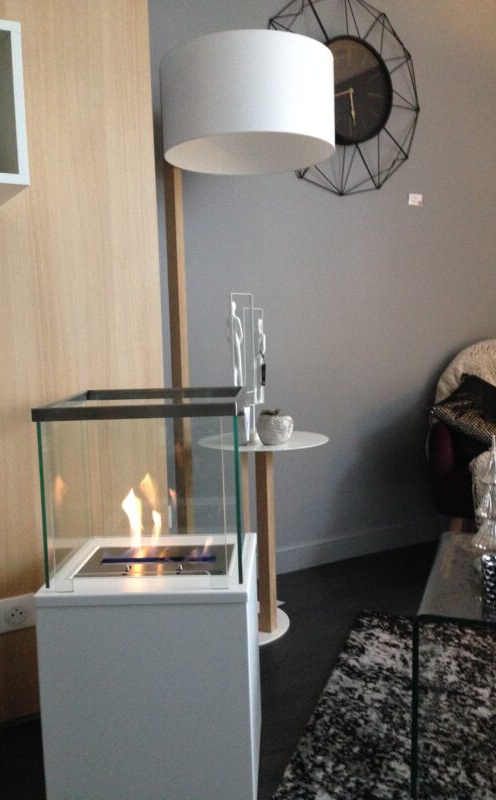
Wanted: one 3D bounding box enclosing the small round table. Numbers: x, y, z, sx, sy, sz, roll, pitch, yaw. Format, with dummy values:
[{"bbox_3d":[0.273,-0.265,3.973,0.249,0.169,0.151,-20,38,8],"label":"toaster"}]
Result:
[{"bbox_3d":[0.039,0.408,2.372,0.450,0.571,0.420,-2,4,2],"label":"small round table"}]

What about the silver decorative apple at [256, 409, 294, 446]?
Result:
[{"bbox_3d":[0.086,0.079,2.397,0.116,0.113,0.116,-1,6,0],"label":"silver decorative apple"}]

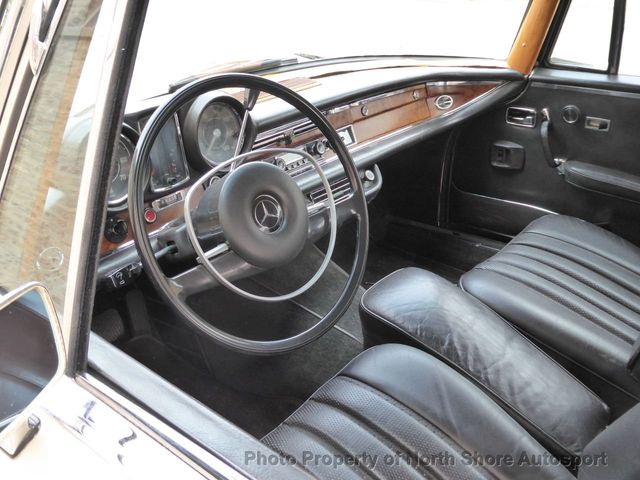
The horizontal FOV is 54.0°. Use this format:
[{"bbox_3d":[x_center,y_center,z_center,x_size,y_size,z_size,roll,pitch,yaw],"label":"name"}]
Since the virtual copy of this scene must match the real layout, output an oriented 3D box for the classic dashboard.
[{"bbox_3d":[-0.029,-0.217,1.366,0.350,0.305,1.340,19,32,36],"label":"classic dashboard"}]

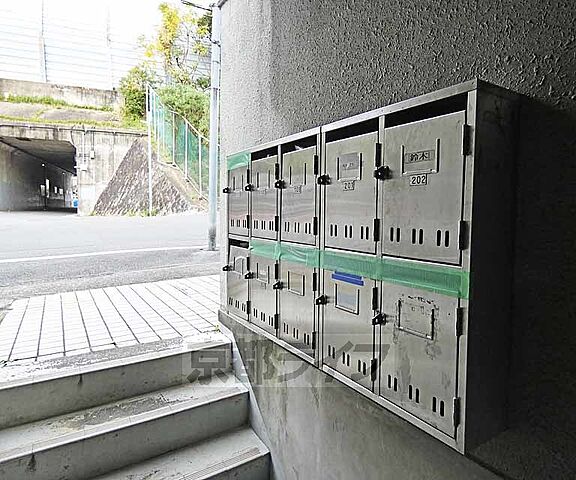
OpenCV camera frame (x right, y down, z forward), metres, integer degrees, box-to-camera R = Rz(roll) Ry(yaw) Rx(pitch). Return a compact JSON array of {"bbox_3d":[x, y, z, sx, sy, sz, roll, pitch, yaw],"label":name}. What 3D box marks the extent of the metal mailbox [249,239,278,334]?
[{"bbox_3d":[-0.032,0.174,1.353,0.152,0.333,0.214,-3,6,-34],"label":"metal mailbox"}]

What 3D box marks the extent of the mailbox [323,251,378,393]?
[{"bbox_3d":[0.233,0.208,0.995,0.173,0.335,0.206,-3,6,-34],"label":"mailbox"}]

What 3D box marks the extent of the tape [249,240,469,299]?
[{"bbox_3d":[0.103,0.059,1.077,0.010,0.056,0.929,-3,6,-34],"label":"tape"}]

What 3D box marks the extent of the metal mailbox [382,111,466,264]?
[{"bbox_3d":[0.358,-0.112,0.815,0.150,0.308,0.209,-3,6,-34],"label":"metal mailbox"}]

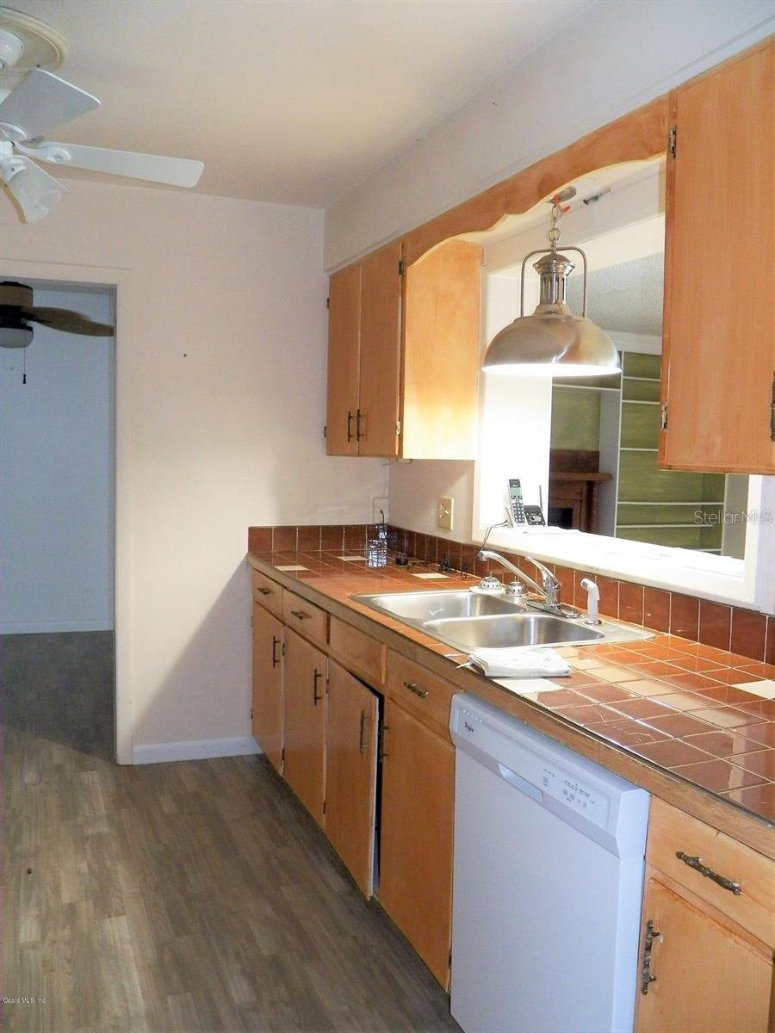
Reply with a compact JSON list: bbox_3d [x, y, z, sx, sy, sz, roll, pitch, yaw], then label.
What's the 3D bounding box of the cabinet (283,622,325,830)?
[{"bbox_3d":[-0.063,0.735,3.131,0.526,0.593,0.482,-1,5,-24],"label":"cabinet"}]

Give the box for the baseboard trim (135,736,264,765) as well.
[{"bbox_3d":[-0.845,1.053,3.781,0.590,0.086,0.014,-1,5,-23],"label":"baseboard trim"}]

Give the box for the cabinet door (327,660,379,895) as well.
[{"bbox_3d":[-0.115,0.800,2.634,0.020,0.610,0.465,-1,5,-20],"label":"cabinet door"}]

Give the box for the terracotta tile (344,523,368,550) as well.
[{"bbox_3d":[-0.150,0.097,3.866,0.109,0.110,0.010,-1,5,-24],"label":"terracotta tile"}]

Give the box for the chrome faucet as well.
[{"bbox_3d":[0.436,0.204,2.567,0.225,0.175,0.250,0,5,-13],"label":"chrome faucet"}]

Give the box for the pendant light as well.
[{"bbox_3d":[0.491,-0.692,2.465,0.408,0.519,0.408,1,5,0],"label":"pendant light"}]

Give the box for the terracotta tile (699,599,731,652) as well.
[{"bbox_3d":[0.831,0.277,2.113,0.010,0.112,0.106,-1,5,-23],"label":"terracotta tile"}]

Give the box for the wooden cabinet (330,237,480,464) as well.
[{"bbox_3d":[0.031,-0.645,3.423,0.314,0.799,0.814,-1,5,-24],"label":"wooden cabinet"}]

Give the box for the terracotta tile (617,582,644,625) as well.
[{"bbox_3d":[0.704,0.250,2.406,0.010,0.112,0.106,-1,5,-23],"label":"terracotta tile"}]

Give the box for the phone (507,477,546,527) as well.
[{"bbox_3d":[0.541,-0.051,3.250,0.137,0.178,0.110,0,5,-12],"label":"phone"}]

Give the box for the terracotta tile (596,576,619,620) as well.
[{"bbox_3d":[0.662,0.241,2.504,0.010,0.112,0.106,-1,5,-23],"label":"terracotta tile"}]

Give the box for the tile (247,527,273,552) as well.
[{"bbox_3d":[-0.560,0.106,3.687,0.109,0.110,0.010,-1,5,-24],"label":"tile"}]

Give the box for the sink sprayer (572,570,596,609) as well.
[{"bbox_3d":[0.582,0.239,2.411,0.070,0.133,0.045,-1,5,-18],"label":"sink sprayer"}]

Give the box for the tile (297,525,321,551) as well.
[{"bbox_3d":[-0.355,0.101,3.776,0.109,0.110,0.010,-1,5,-24],"label":"tile"}]

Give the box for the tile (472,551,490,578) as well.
[{"bbox_3d":[0.366,0.179,3.190,0.010,0.112,0.106,-1,5,-23],"label":"tile"}]

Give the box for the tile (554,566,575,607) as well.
[{"bbox_3d":[0.578,0.224,2.700,0.010,0.112,0.106,-1,5,-23],"label":"tile"}]

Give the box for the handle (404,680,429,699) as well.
[{"bbox_3d":[0.070,0.437,2.113,0.027,0.019,0.120,-1,5,-24],"label":"handle"}]

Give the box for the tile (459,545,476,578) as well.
[{"bbox_3d":[0.311,0.161,3.225,0.010,0.110,0.101,-1,5,-24],"label":"tile"}]

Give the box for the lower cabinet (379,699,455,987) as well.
[{"bbox_3d":[0.309,0.818,2.283,0.526,0.594,0.426,-1,5,-24],"label":"lower cabinet"}]

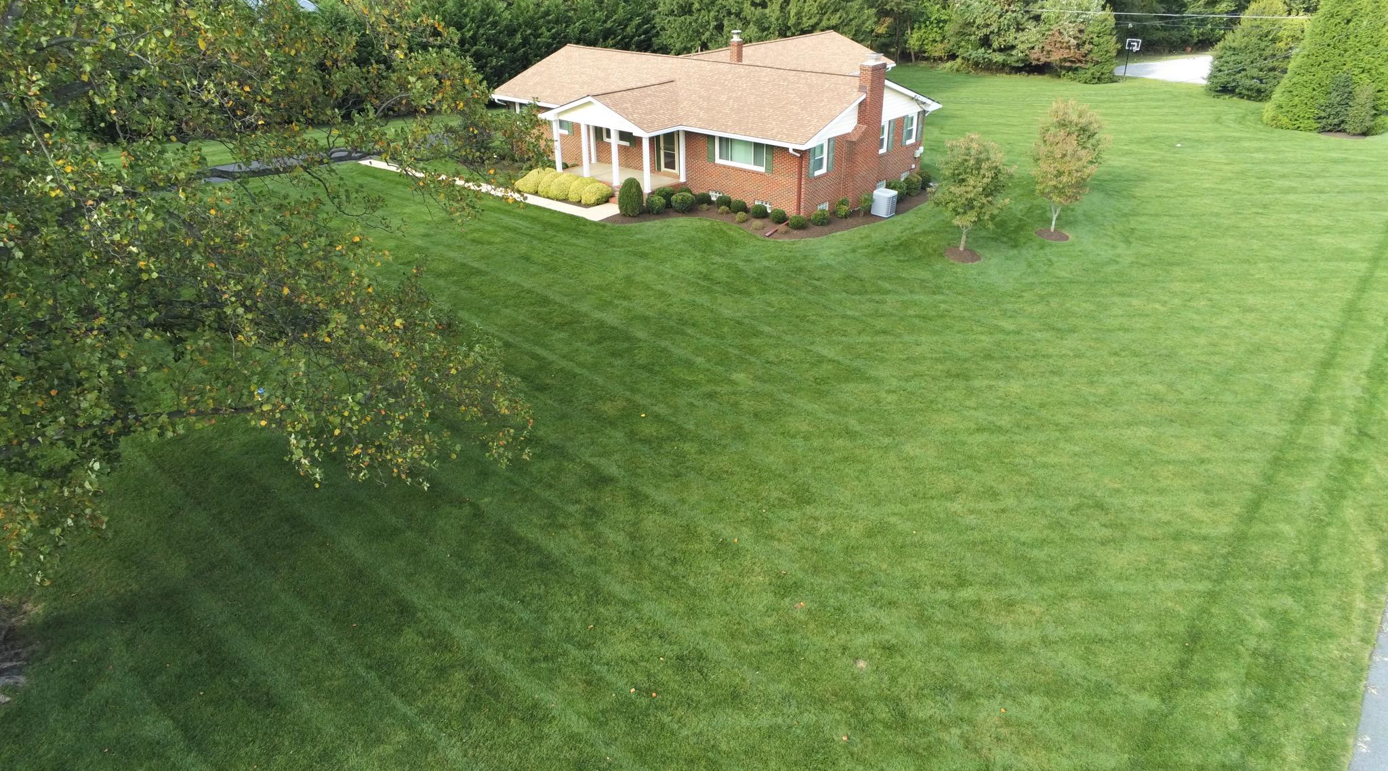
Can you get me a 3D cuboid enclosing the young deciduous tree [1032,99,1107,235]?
[{"bbox_3d":[13.738,-8.041,34.034,2.497,4.908,2.497,9,29,20],"label":"young deciduous tree"}]

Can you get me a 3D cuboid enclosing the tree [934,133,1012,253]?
[{"bbox_3d":[9.717,-6.716,32.291,2.624,4.188,2.624,7,28,15],"label":"tree"}]

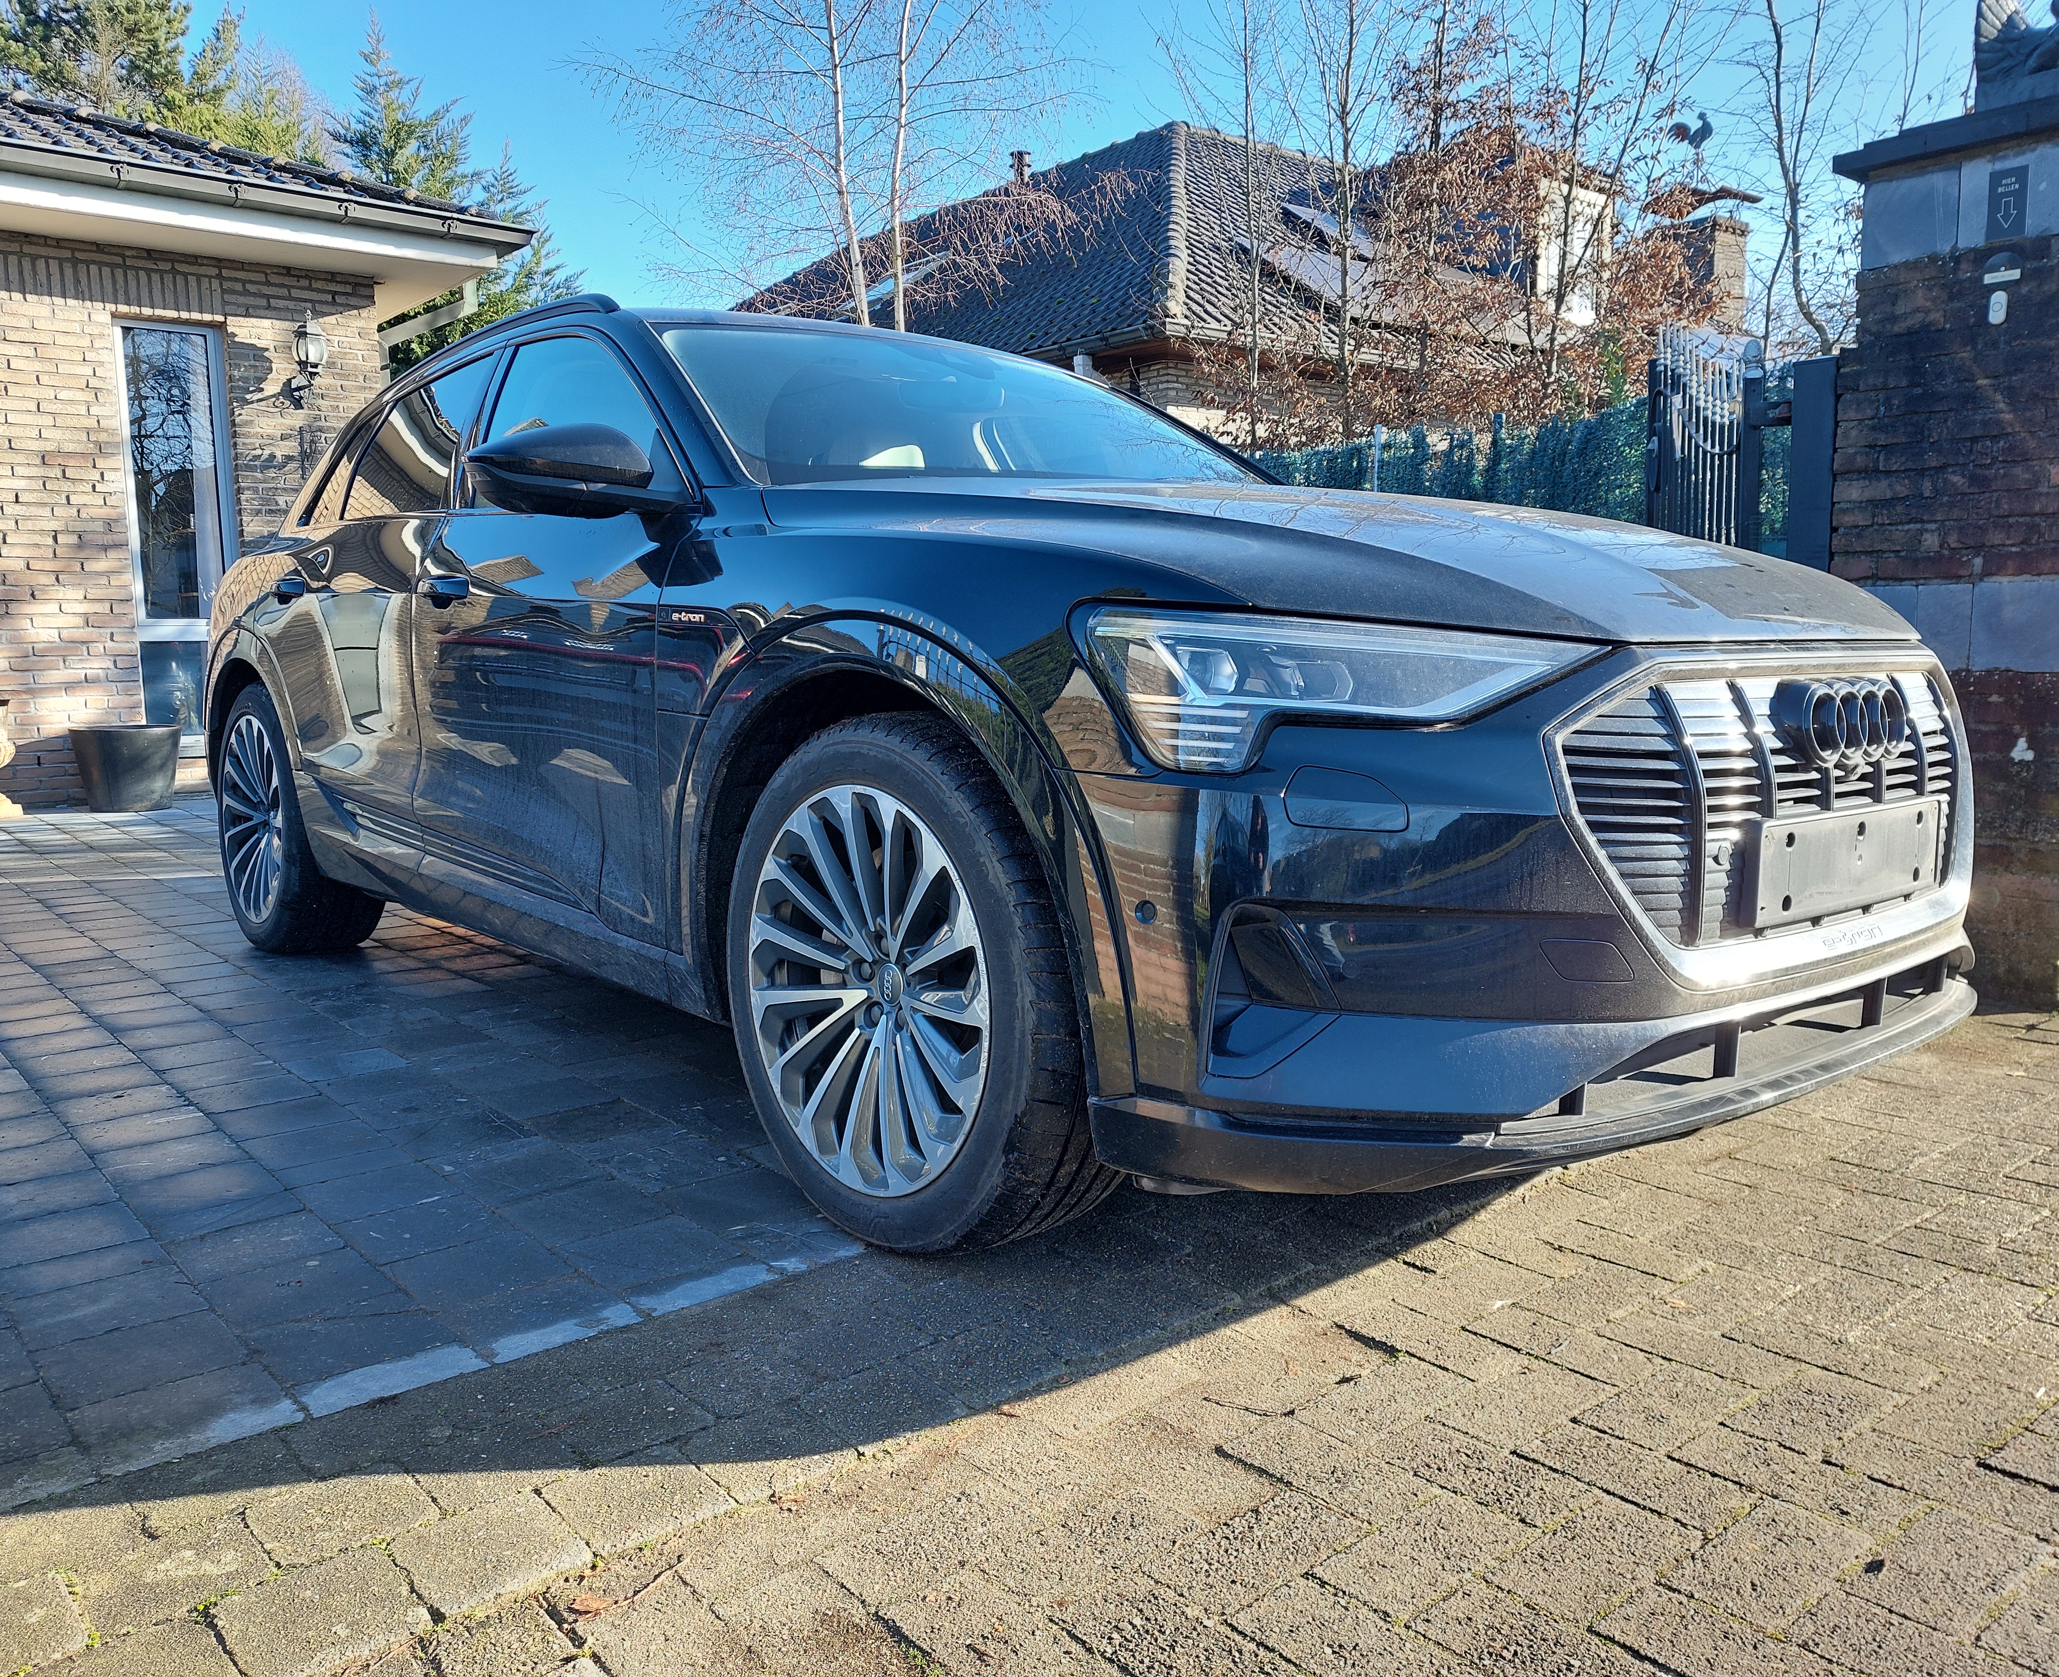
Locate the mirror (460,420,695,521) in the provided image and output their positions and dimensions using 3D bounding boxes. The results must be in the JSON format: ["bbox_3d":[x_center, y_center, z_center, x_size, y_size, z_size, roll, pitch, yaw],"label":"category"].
[{"bbox_3d":[-0.769,-0.633,2.652,0.250,0.180,0.280,-4,8,-41],"label":"mirror"}]

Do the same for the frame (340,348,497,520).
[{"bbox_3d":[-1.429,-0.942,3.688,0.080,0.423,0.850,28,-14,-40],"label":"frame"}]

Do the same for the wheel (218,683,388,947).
[{"bbox_3d":[-2.091,-0.066,4.420,0.265,0.770,0.770,-4,8,-41],"label":"wheel"}]

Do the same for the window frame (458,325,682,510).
[{"bbox_3d":[-0.903,-0.848,3.099,0.080,0.455,1.100,26,-12,-41],"label":"window frame"}]

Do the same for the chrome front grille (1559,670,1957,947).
[{"bbox_3d":[1.058,-0.057,2.106,1.180,0.340,0.150,-4,8,-41],"label":"chrome front grille"}]

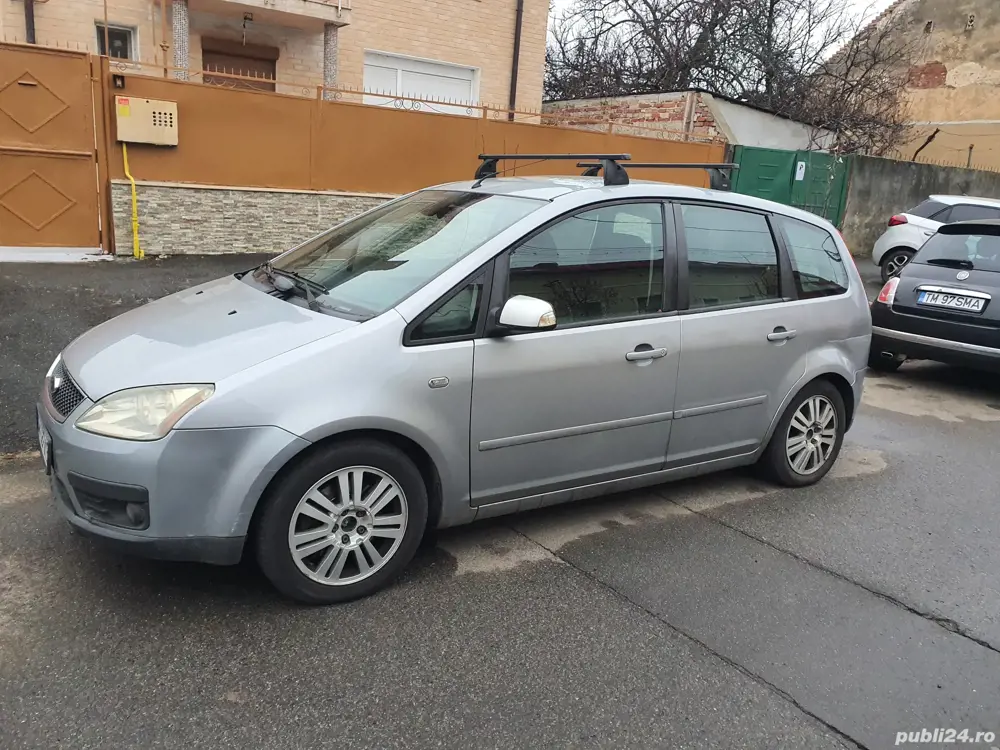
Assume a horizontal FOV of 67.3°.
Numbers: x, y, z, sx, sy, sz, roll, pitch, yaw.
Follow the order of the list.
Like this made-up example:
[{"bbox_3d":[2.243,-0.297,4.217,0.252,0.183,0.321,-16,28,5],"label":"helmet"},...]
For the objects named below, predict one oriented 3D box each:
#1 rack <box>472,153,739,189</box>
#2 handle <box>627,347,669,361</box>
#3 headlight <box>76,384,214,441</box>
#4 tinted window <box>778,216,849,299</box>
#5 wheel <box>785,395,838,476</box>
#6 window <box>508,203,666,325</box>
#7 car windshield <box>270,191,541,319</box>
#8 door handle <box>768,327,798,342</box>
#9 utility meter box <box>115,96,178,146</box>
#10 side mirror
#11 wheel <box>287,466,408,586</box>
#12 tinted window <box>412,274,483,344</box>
[{"bbox_3d":[0.507,-1.064,3.956,0.770,0.150,1.270,-5,16,-32],"label":"rack"},{"bbox_3d":[0.639,-0.095,3.220,0.225,0.048,0.050,-5,16,-32],"label":"handle"},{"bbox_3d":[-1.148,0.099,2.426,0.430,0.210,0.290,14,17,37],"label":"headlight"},{"bbox_3d":[1.678,-0.636,4.011,0.530,0.430,0.050,-8,-2,-40],"label":"tinted window"},{"bbox_3d":[1.644,0.305,4.149,0.452,0.452,0.190,-5,16,-32],"label":"wheel"},{"bbox_3d":[0.401,-0.490,3.162,0.920,0.505,0.060,-5,-4,-32],"label":"window"},{"bbox_3d":[-0.511,-0.612,3.410,1.020,0.100,1.370,-33,29,-22],"label":"car windshield"},{"bbox_3d":[1.391,-0.198,3.696,0.225,0.048,0.050,-5,16,-32],"label":"door handle"},{"bbox_3d":[-4.054,-2.897,8.589,0.644,0.514,0.220,-5,16,-33],"label":"utility meter box"},{"bbox_3d":[0.086,-0.237,2.779,0.135,0.150,0.210,-5,16,-32],"label":"side mirror"},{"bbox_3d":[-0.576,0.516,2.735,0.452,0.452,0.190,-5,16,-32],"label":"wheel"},{"bbox_3d":[-0.194,-0.242,2.770,0.330,0.235,0.040,-4,-4,-29],"label":"tinted window"}]

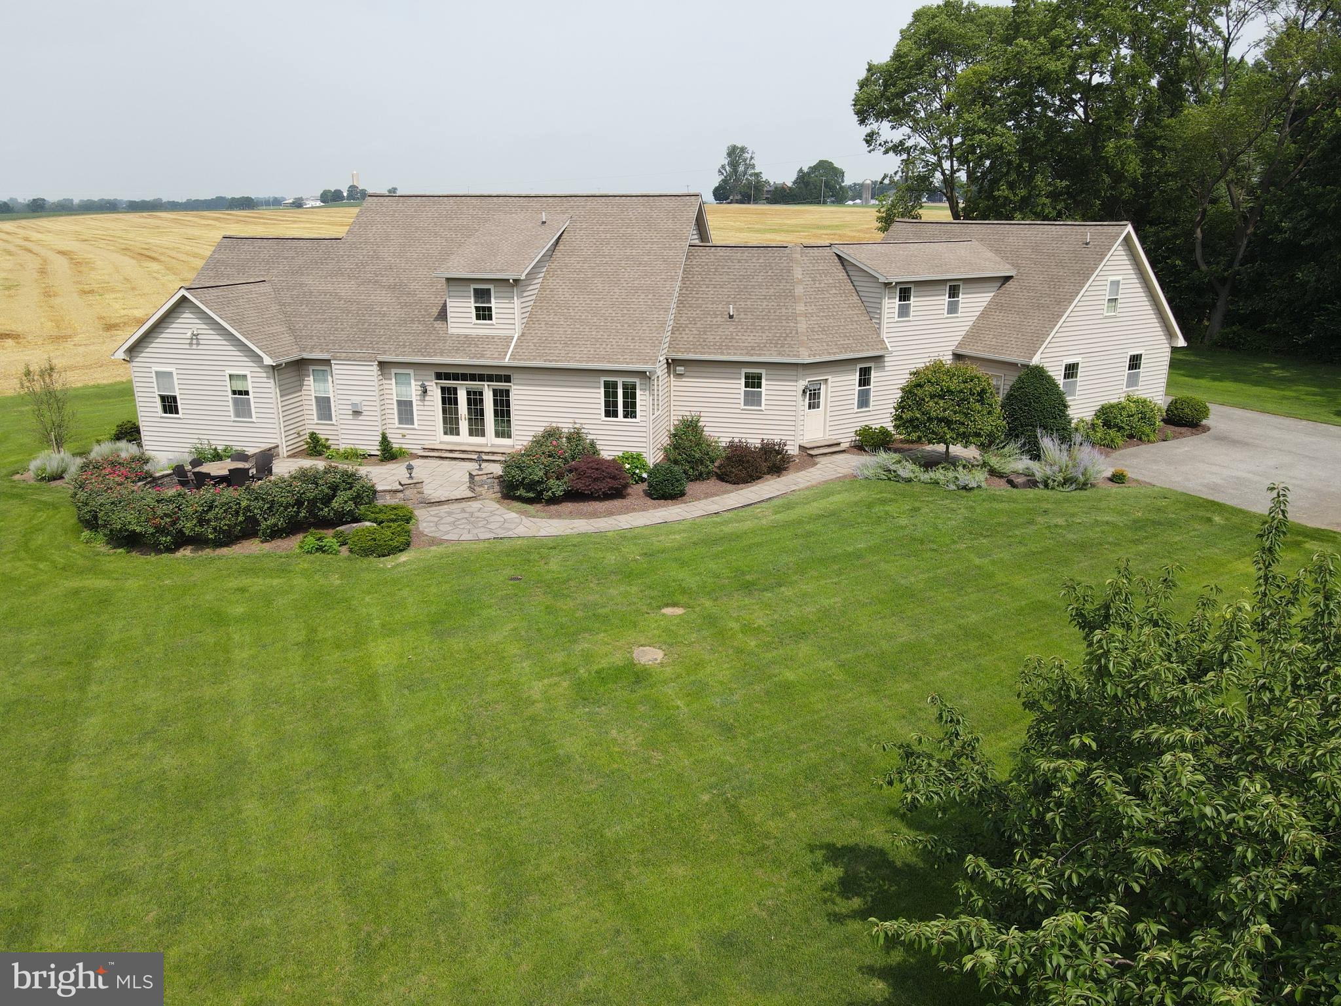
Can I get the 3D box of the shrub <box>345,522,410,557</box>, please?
[{"bbox_3d":[-7.624,0.900,24.282,1.570,0.660,1.400,0,18,0],"label":"shrub"}]

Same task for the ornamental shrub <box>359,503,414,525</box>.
[{"bbox_3d":[-8.025,0.407,26.152,1.660,0.629,1.411,0,17,0],"label":"ornamental shrub"}]

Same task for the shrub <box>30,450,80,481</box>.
[{"bbox_3d":[-20.565,-1.280,31.013,1.420,0.930,1.420,0,18,0],"label":"shrub"}]

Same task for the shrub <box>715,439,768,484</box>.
[{"bbox_3d":[2.252,-1.347,29.393,1.690,1.230,1.690,0,18,0],"label":"shrub"}]

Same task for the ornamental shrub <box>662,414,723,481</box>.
[{"bbox_3d":[0.707,-1.860,29.737,1.990,2.000,1.990,0,18,0],"label":"ornamental shrub"}]

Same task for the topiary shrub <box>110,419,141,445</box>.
[{"bbox_3d":[-20.462,-2.626,35.034,1.149,1.070,1.149,0,17,0],"label":"topiary shrub"}]

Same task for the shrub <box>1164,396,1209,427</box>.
[{"bbox_3d":[19.676,-3.533,35.365,1.440,1.030,1.440,0,18,0],"label":"shrub"}]

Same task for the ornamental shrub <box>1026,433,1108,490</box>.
[{"bbox_3d":[12.389,-1.322,29.203,2.369,1.799,2.014,0,17,0],"label":"ornamental shrub"}]

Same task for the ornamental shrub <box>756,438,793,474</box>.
[{"bbox_3d":[3.292,-1.558,30.313,1.380,1.080,1.350,0,18,0],"label":"ornamental shrub"}]

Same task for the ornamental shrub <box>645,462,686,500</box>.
[{"bbox_3d":[-0.128,-0.692,28.463,1.251,1.101,1.251,0,17,0],"label":"ornamental shrub"}]

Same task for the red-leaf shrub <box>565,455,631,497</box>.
[{"bbox_3d":[-2.225,-0.830,28.652,2.030,1.243,1.827,0,17,0],"label":"red-leaf shrub"}]

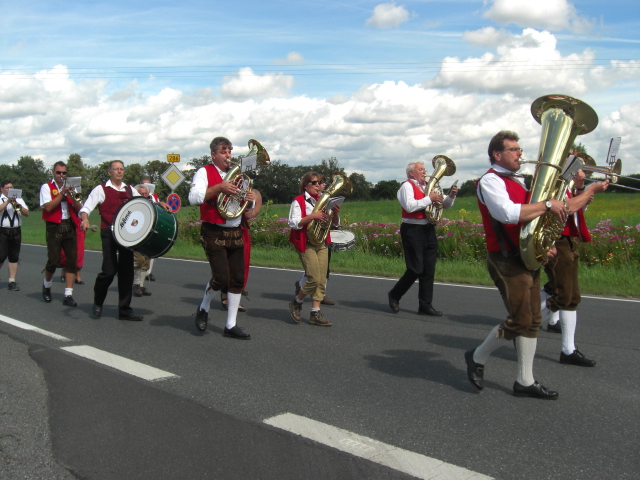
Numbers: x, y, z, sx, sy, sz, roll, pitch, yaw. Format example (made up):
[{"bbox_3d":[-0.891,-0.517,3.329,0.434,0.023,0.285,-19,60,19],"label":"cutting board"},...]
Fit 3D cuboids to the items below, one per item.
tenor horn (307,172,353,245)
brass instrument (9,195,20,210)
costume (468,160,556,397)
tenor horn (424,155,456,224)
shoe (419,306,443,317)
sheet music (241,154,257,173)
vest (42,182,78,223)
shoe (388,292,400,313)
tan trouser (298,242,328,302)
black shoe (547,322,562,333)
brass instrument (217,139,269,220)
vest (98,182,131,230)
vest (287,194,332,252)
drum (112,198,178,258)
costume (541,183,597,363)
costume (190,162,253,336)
[{"bbox_3d":[0.100,-0.332,7.400,0.330,0.740,0.290,23,2,-43],"label":"tenor horn"},{"bbox_3d":[-4.791,-0.595,11.000,0.140,0.180,0.480,-2,23,-24],"label":"brass instrument"},{"bbox_3d":[1.241,0.255,4.530,0.540,1.450,0.500,1,3,35],"label":"costume"},{"bbox_3d":[1.329,-0.557,7.750,0.290,0.730,0.320,15,3,42],"label":"tenor horn"},{"bbox_3d":[1.274,0.824,8.100,0.285,0.110,0.105,2,3,38],"label":"shoe"},{"bbox_3d":[-0.652,-0.700,6.450,0.180,0.150,0.015,-9,17,-38],"label":"sheet music"},{"bbox_3d":[-3.318,-0.471,8.950,0.450,0.550,0.280,-3,3,-42],"label":"vest"},{"bbox_3d":[0.859,0.721,8.100,0.100,0.280,0.115,-2,-34,-32],"label":"shoe"},{"bbox_3d":[-0.064,0.313,7.450,0.320,0.680,0.350,2,3,44],"label":"tan trouser"},{"bbox_3d":[2.364,0.861,6.950,0.280,0.115,0.105,2,3,44],"label":"black shoe"},{"bbox_3d":[-0.689,-0.534,6.250,0.350,0.720,0.290,24,2,-42],"label":"brass instrument"},{"bbox_3d":[-2.259,-0.372,7.800,0.420,0.540,0.270,-2,3,-38],"label":"vest"},{"bbox_3d":[-0.114,-0.178,7.600,0.280,0.620,0.430,1,3,45],"label":"vest"},{"bbox_3d":[-1.895,-0.131,7.650,0.610,0.610,0.370,0,-15,30],"label":"drum"},{"bbox_3d":[1.897,0.268,5.450,0.550,1.410,0.500,2,3,40],"label":"costume"},{"bbox_3d":[-0.935,0.099,6.600,0.560,1.600,0.550,-2,3,-43],"label":"costume"}]

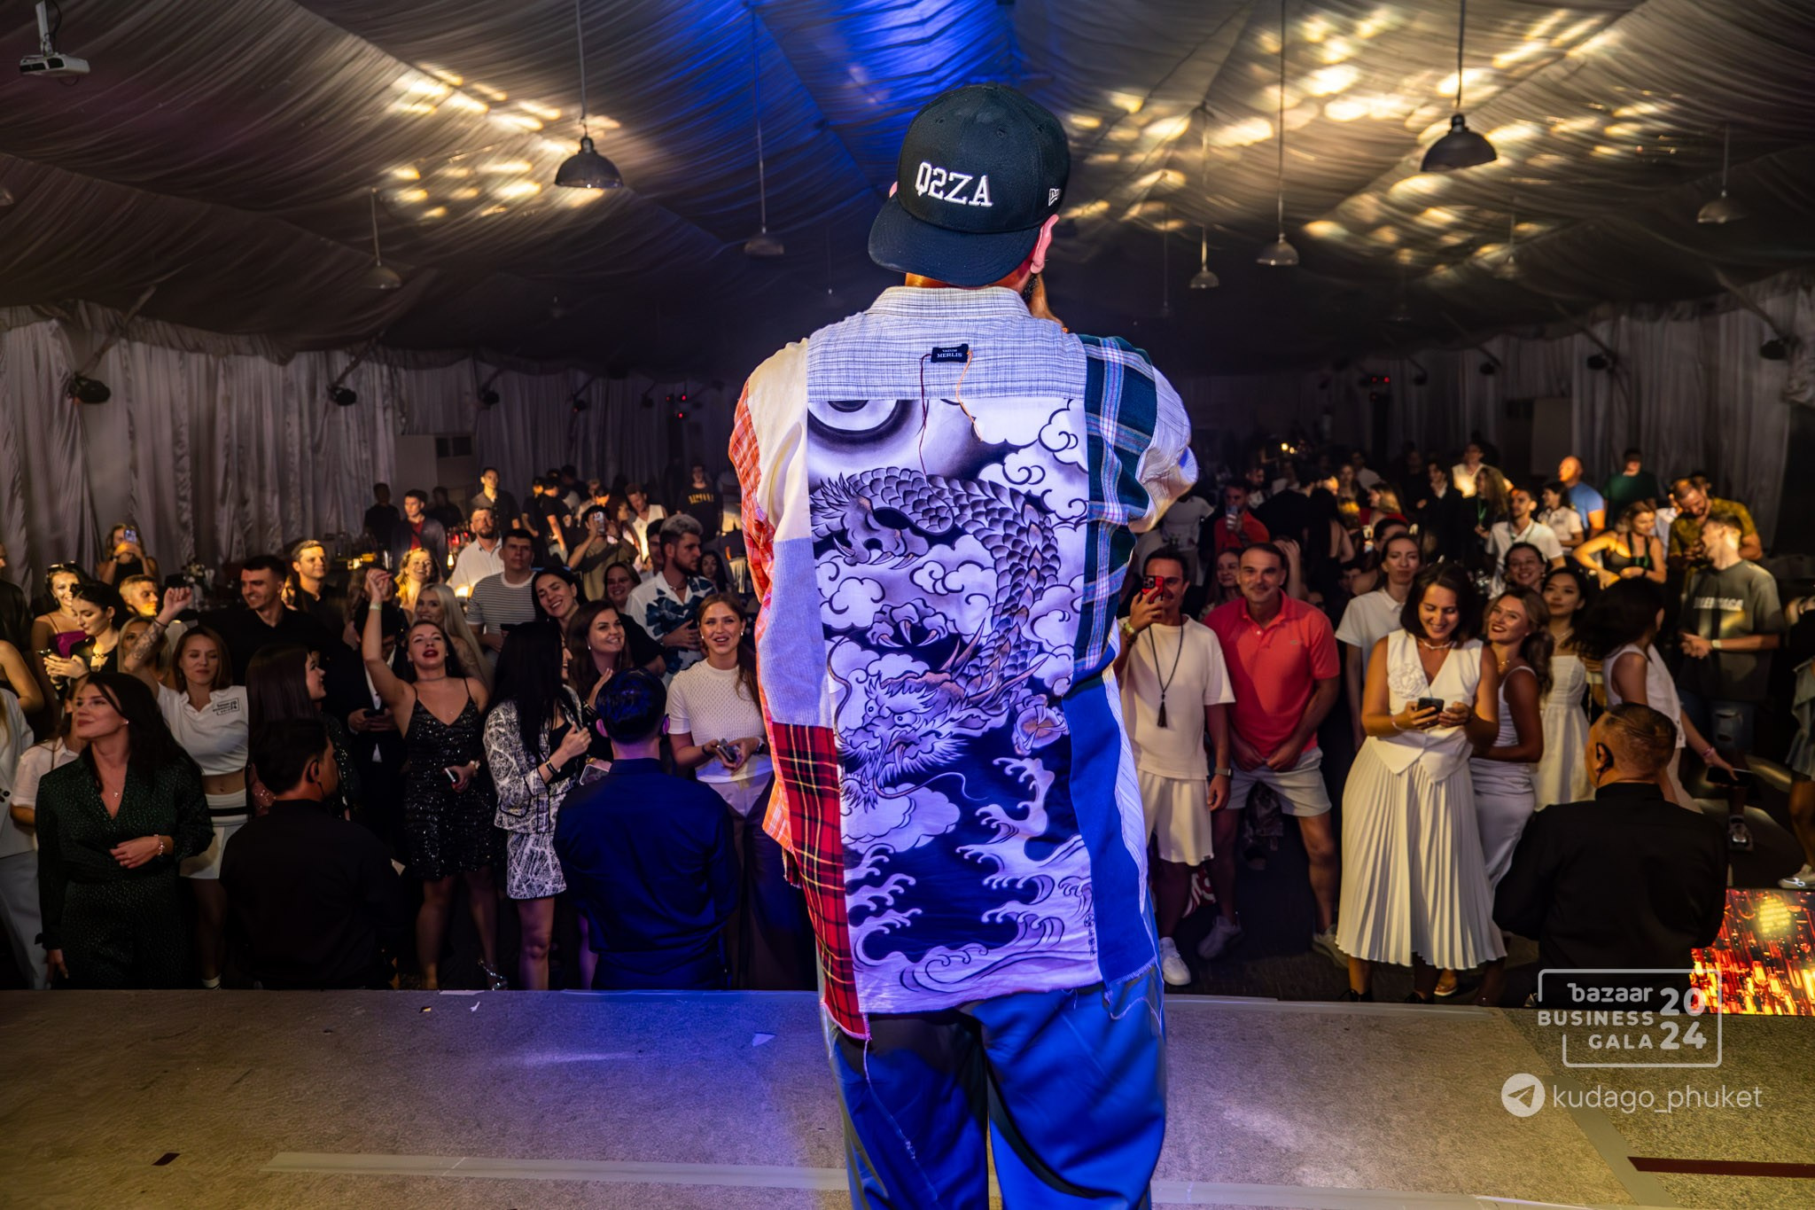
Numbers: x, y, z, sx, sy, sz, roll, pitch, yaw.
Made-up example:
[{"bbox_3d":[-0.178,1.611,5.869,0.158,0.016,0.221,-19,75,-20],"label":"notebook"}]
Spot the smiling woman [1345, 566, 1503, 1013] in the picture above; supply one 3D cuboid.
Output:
[{"bbox_3d":[1.907,0.679,4.489,0.600,1.686,0.450,1,9,17],"label":"smiling woman"}]

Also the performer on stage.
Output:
[{"bbox_3d":[0.067,0.307,1.486,0.540,1.766,0.440,-1,9,5],"label":"performer on stage"}]

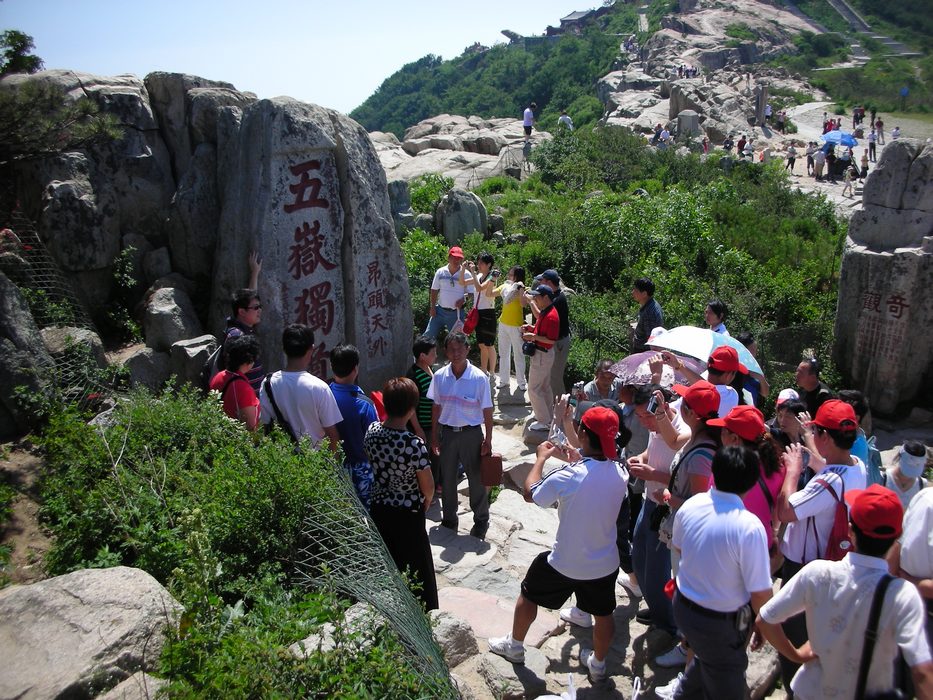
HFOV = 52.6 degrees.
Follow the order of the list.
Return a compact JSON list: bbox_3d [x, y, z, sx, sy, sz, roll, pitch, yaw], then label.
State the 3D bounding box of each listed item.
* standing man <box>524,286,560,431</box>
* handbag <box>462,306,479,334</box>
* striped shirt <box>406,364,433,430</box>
[{"bbox_3d":[0.841,0.078,10.700,0.420,1.680,0.500,-1,12,-3],"label":"standing man"},{"bbox_3d":[0.050,-0.370,11.800,0.240,0.340,0.130,5,13,23],"label":"handbag"},{"bbox_3d":[-0.358,0.385,7.800,0.270,0.600,0.420,2,12,11],"label":"striped shirt"}]

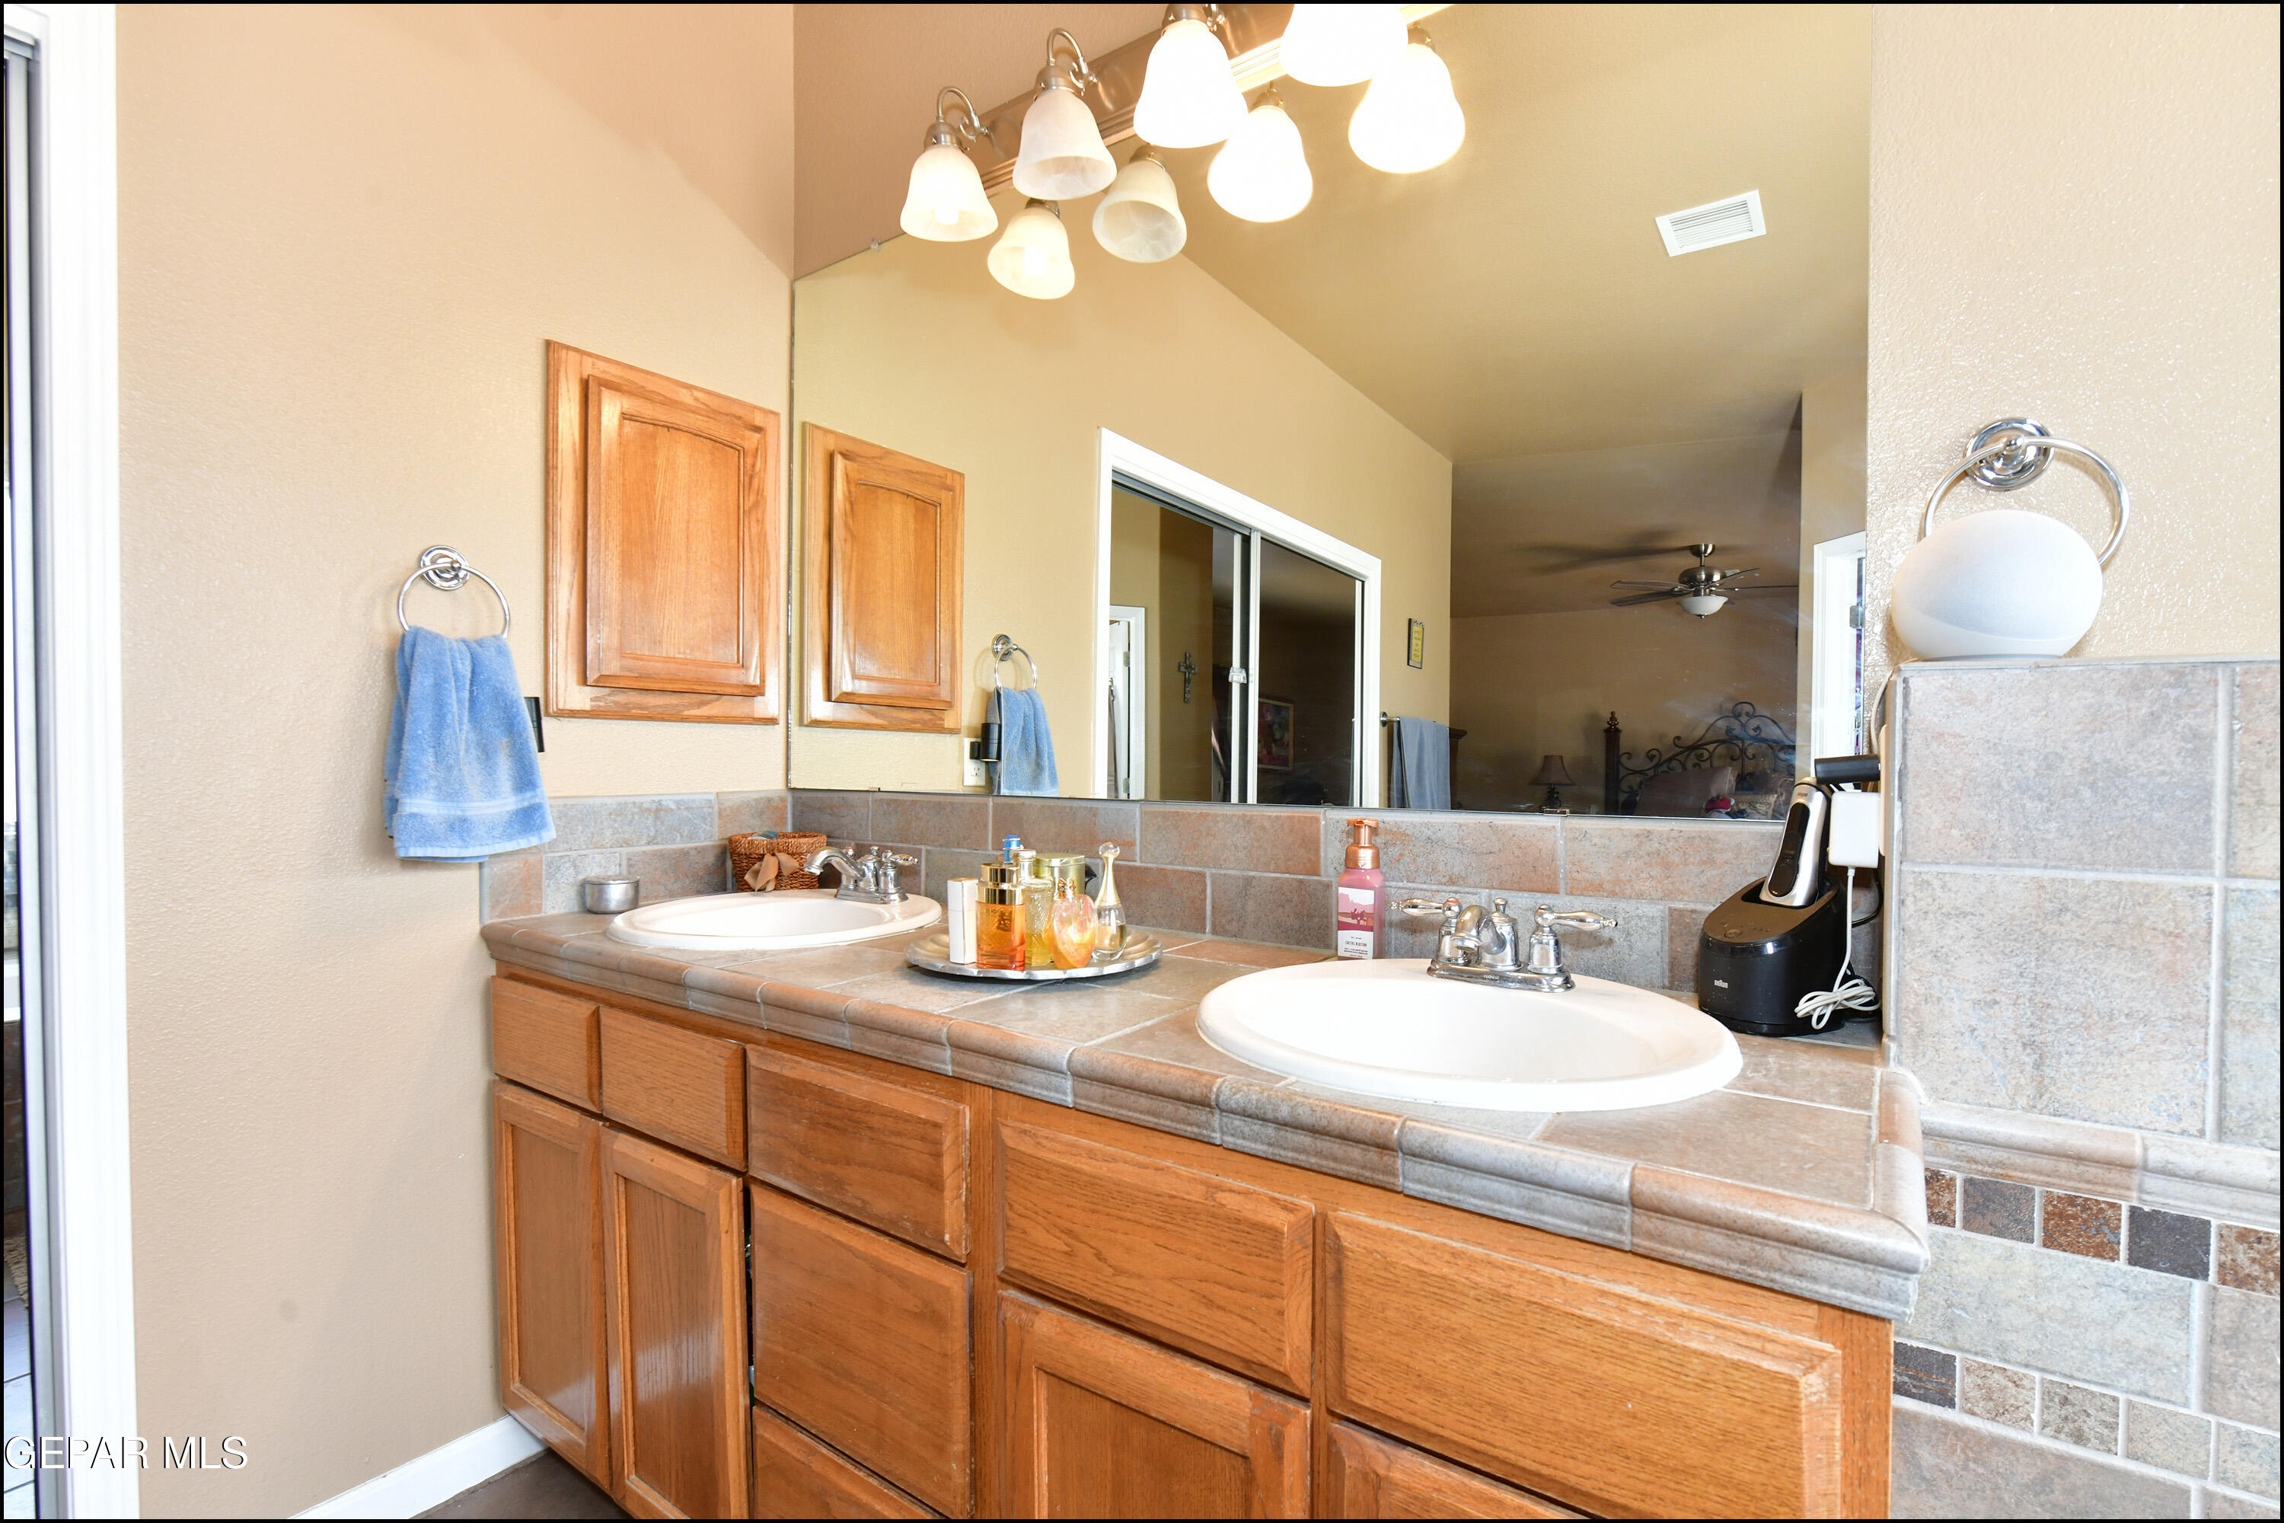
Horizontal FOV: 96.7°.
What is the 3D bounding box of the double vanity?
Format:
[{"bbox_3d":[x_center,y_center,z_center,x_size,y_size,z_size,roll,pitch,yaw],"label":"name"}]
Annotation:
[{"bbox_3d":[-0.144,0.686,1.310,1.790,0.882,0.587,0,0,35],"label":"double vanity"}]

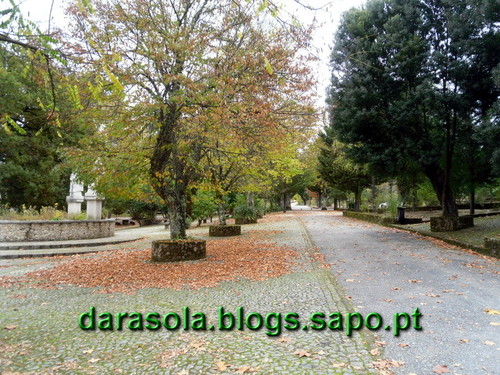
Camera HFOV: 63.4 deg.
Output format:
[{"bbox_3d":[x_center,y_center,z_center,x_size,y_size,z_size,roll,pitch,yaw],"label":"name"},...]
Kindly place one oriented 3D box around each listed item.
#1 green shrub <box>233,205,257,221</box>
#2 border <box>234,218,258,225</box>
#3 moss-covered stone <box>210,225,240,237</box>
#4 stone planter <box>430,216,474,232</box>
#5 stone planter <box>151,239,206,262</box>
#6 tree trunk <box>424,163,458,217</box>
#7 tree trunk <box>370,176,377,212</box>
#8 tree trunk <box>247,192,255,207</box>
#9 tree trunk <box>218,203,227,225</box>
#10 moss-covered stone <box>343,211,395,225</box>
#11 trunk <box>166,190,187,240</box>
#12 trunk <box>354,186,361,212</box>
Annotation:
[{"bbox_3d":[-0.280,1.669,27.000,1.700,1.050,1.550,0,-2,0],"label":"green shrub"},{"bbox_3d":[-0.250,2.444,28.900,1.580,0.420,1.550,0,-2,5],"label":"border"},{"bbox_3d":[-1.145,1.978,18.600,1.470,0.480,1.450,0,-2,0],"label":"moss-covered stone"},{"bbox_3d":[9.740,1.736,19.500,1.800,0.620,1.600,-1,-2,26],"label":"stone planter"},{"bbox_3d":[-1.963,1.702,11.100,1.480,0.520,1.450,0,-2,0],"label":"stone planter"},{"bbox_3d":[9.234,0.121,19.500,1.400,2.600,1.000,-1,-2,25],"label":"tree trunk"},{"bbox_3d":[14.082,0.796,46.000,0.550,4.000,0.550,0,-2,5],"label":"tree trunk"},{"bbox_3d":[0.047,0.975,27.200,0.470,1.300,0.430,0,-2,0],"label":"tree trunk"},{"bbox_3d":[-1.265,1.205,18.600,0.370,1.020,0.340,0,-2,0],"label":"tree trunk"},{"bbox_3d":[10.026,2.568,35.866,1.000,0.480,17.500,0,-2,5],"label":"moss-covered stone"},{"bbox_3d":[-2.004,0.763,11.100,0.530,1.380,0.480,0,-2,0],"label":"trunk"},{"bbox_3d":[11.298,1.261,42.500,0.560,2.750,0.560,0,-2,5],"label":"trunk"}]

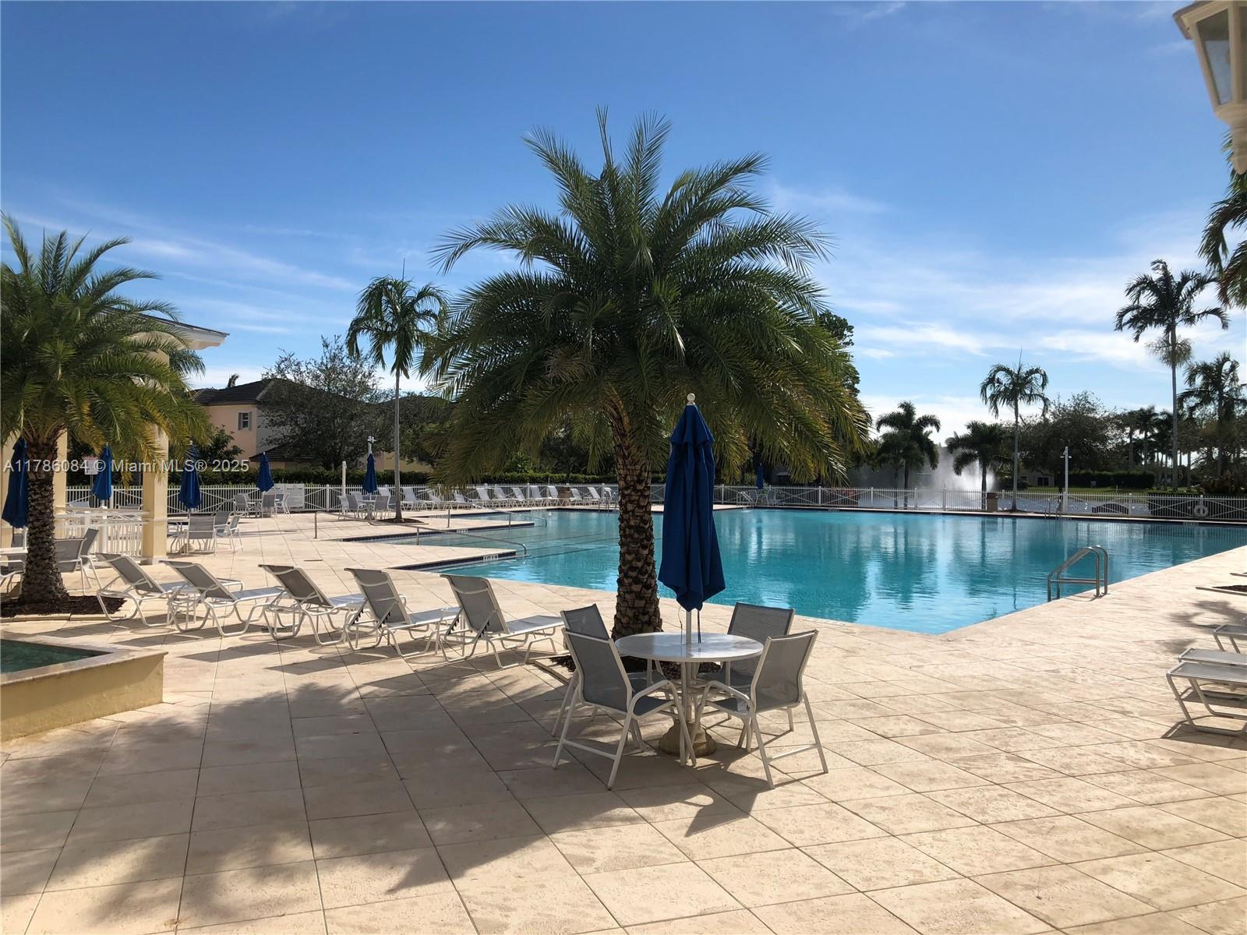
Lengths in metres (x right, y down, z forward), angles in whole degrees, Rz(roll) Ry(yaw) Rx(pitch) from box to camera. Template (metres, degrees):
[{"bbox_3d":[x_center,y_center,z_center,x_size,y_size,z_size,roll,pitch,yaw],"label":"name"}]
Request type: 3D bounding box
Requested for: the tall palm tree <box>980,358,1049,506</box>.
[{"bbox_3d":[22.000,-1.741,56.522,3.850,8.500,3.850,1,0,0],"label":"tall palm tree"}]

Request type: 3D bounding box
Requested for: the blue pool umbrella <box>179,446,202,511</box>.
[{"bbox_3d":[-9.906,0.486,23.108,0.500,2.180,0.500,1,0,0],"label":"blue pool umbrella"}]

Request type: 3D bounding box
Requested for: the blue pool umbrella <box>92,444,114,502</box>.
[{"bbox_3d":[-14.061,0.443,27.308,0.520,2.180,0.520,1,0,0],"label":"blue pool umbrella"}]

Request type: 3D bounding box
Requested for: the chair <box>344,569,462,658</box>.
[{"bbox_3d":[-2.246,1.480,10.900,0.660,0.890,1.680,1,0,28],"label":"chair"}]

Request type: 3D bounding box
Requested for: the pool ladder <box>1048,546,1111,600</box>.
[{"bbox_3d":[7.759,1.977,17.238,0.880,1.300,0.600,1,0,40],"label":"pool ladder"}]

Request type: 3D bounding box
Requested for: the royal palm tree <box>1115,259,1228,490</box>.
[{"bbox_3d":[33.217,-4.822,61.058,6.800,15.800,6.800,1,-1,0],"label":"royal palm tree"}]

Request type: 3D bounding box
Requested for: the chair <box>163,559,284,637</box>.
[{"bbox_3d":[-4.479,1.455,11.795,0.660,0.850,1.780,1,0,28],"label":"chair"}]

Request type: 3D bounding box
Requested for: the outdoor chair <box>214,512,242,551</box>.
[{"bbox_3d":[-8.910,1.467,22.500,0.740,0.890,0.580,1,0,9],"label":"outdoor chair"}]

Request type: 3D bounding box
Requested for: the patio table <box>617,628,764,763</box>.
[{"bbox_3d":[0.479,1.652,7.309,1.070,0.725,1.070,1,0,0],"label":"patio table"}]

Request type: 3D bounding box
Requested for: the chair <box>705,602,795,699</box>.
[{"bbox_3d":[0.832,1.521,7.482,0.580,0.900,0.745,1,0,38],"label":"chair"}]

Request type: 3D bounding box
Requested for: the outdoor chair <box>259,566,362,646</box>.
[{"bbox_3d":[-3.452,1.581,12.052,0.690,0.880,1.680,1,-1,29],"label":"outdoor chair"}]

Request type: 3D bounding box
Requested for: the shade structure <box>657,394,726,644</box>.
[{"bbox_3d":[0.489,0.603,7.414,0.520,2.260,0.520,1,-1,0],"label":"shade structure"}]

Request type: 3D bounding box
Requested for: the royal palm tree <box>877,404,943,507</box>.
[{"bbox_3d":[18.067,-0.768,64.019,4.100,6.900,4.100,1,0,0],"label":"royal palm tree"}]

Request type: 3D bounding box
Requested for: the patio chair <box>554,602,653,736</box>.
[{"bbox_3d":[-0.038,1.500,7.360,0.745,0.900,0.580,1,0,28],"label":"patio chair"}]

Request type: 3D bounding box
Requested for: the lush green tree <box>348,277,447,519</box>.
[{"bbox_3d":[-9.369,-2.814,42.029,4.200,10.100,4.200,1,-1,0],"label":"lush green tree"}]

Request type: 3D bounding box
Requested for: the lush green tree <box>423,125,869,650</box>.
[{"bbox_3d":[0.220,-0.720,9.600,4.250,5.360,4.300,1,0,0],"label":"lush green tree"}]

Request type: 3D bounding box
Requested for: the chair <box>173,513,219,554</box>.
[{"bbox_3d":[-9.425,1.496,22.499,0.620,0.870,0.660,1,0,-25],"label":"chair"}]

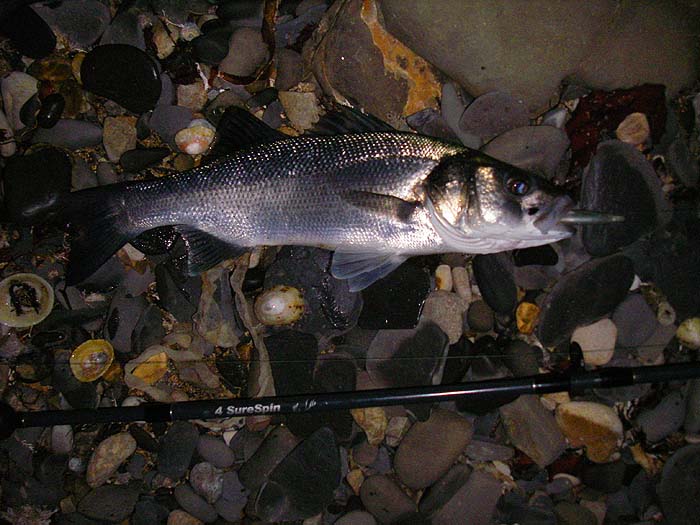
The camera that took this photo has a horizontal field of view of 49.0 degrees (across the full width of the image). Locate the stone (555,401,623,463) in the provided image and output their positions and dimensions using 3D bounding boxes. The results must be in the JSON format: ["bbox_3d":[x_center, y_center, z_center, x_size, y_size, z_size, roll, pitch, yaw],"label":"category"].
[{"bbox_3d":[0.213,0.146,0.684,0.064,0.026,0.050,36,82,6],"label":"stone"}]

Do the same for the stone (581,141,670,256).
[{"bbox_3d":[0.256,-0.062,0.721,0.087,0.030,0.113,-6,80,-1],"label":"stone"}]

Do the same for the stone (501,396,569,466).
[{"bbox_3d":[0.162,0.143,0.678,0.060,0.023,0.046,44,83,6],"label":"stone"}]

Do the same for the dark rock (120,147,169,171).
[{"bbox_3d":[-0.194,-0.098,0.731,0.046,0.017,0.023,-8,75,-2],"label":"dark rock"}]

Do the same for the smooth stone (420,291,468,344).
[{"bbox_3d":[0.084,0.049,0.701,0.040,0.020,0.051,10,80,2],"label":"smooth stone"}]

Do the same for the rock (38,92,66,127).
[{"bbox_3d":[-0.287,-0.145,0.736,0.022,0.014,0.036,23,81,4],"label":"rock"}]

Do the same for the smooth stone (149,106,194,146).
[{"bbox_3d":[-0.172,-0.131,0.733,0.044,0.021,0.043,24,81,4],"label":"smooth stone"}]

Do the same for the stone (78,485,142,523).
[{"bbox_3d":[-0.210,0.206,0.664,0.049,0.015,0.031,12,81,2],"label":"stone"}]

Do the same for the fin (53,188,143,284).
[{"bbox_3d":[-0.221,-0.025,0.676,0.071,0.016,0.085,-8,81,-1],"label":"fin"}]

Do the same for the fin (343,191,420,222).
[{"bbox_3d":[0.024,-0.047,0.640,0.065,0.010,0.019,10,81,2],"label":"fin"}]

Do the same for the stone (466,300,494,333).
[{"bbox_3d":[0.118,0.049,0.692,0.025,0.016,0.028,4,81,1],"label":"stone"}]

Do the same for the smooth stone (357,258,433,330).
[{"bbox_3d":[0.042,0.029,0.701,0.059,0.027,0.070,8,81,1],"label":"smooth stone"}]

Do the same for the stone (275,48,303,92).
[{"bbox_3d":[-0.059,-0.186,0.743,0.028,0.016,0.045,-1,80,0],"label":"stone"}]

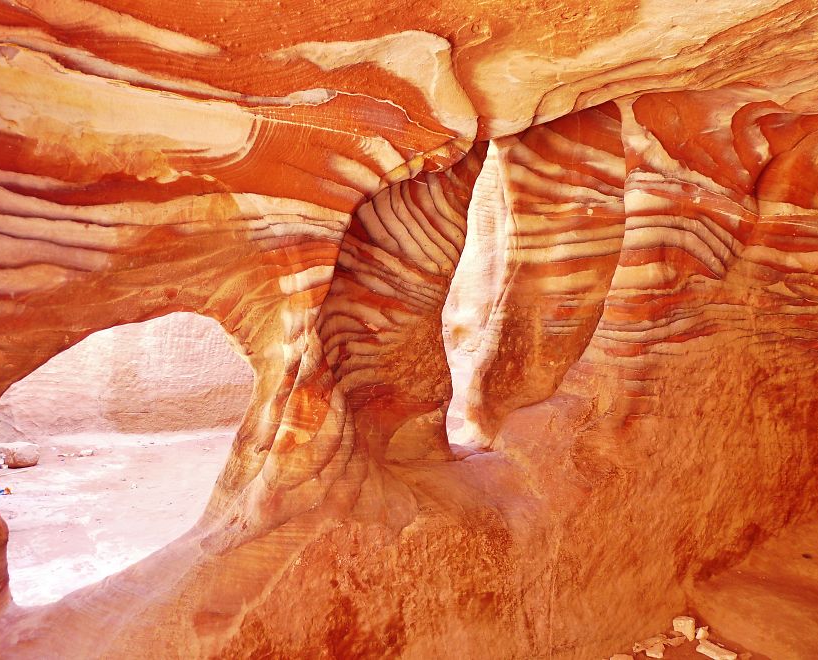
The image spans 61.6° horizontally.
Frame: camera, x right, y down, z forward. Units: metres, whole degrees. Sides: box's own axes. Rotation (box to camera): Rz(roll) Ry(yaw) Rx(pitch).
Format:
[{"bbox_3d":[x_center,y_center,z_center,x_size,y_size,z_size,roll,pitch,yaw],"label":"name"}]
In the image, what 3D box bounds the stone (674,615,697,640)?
[{"bbox_3d":[1.208,1.298,3.000,0.092,0.085,0.065,1,4,14],"label":"stone"}]

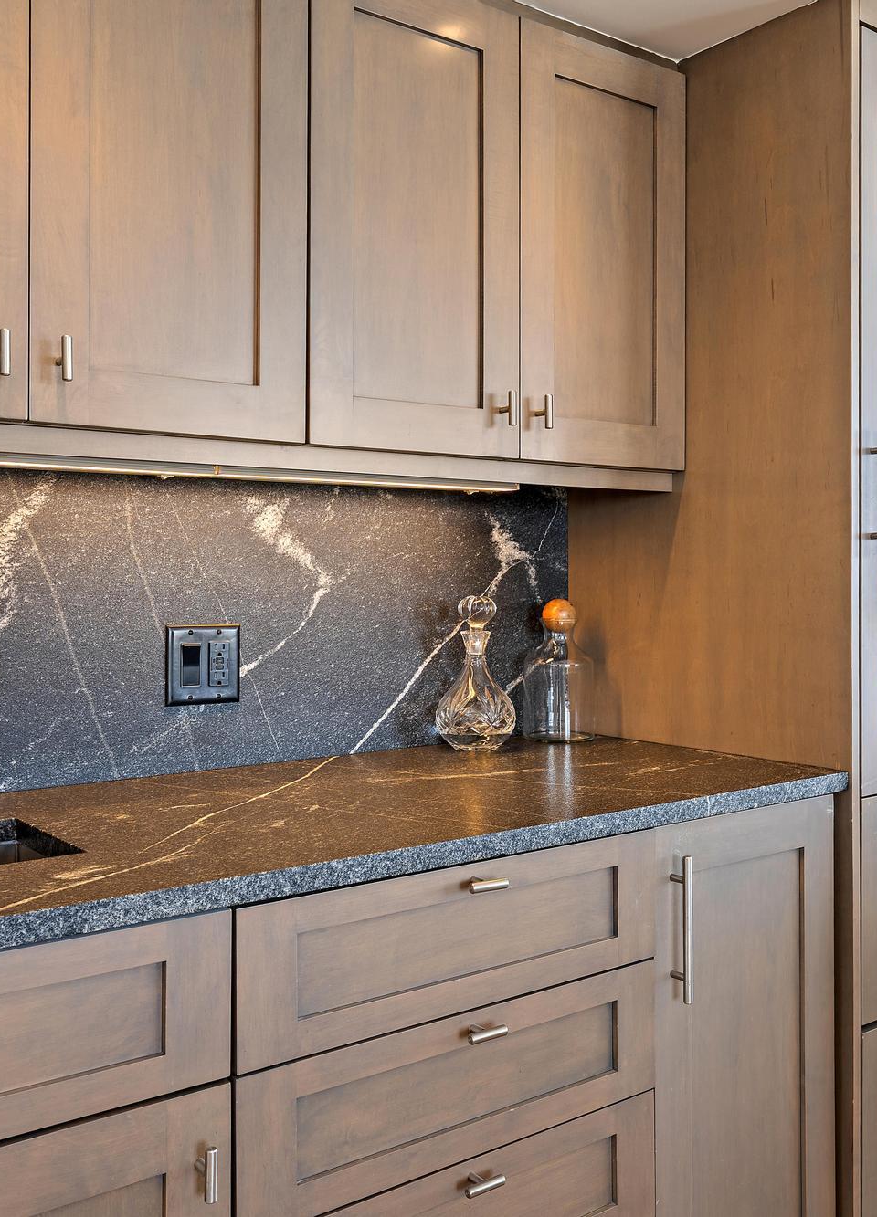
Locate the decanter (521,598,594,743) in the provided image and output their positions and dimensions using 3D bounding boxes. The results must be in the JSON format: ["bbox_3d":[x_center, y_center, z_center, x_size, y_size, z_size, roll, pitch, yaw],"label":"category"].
[{"bbox_3d":[0.215,0.111,2.179,0.123,0.252,0.123,0,1,0],"label":"decanter"}]

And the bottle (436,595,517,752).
[{"bbox_3d":[0.065,0.110,2.064,0.137,0.260,0.137,0,1,0],"label":"bottle"}]

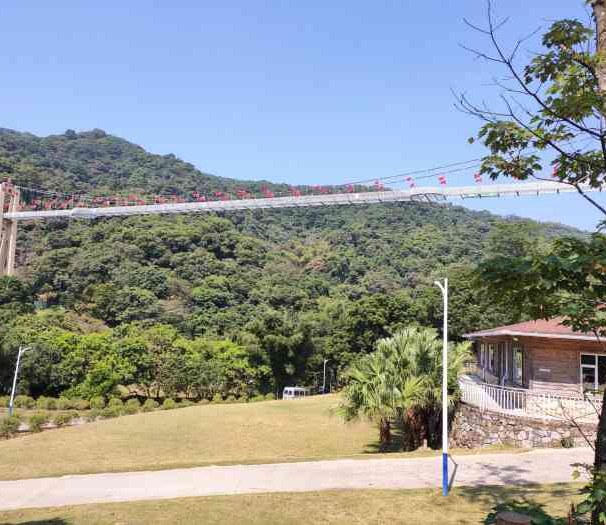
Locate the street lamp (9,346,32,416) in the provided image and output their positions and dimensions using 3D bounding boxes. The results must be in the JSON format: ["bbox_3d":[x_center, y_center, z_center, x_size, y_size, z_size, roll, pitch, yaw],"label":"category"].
[{"bbox_3d":[-24.415,10.419,44.002,1.250,6.000,0.250,2,-9,3],"label":"street lamp"}]

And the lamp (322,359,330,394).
[{"bbox_3d":[4.051,19.294,84.671,1.200,6.000,0.250,-3,-10,31],"label":"lamp"}]

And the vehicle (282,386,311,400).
[{"bbox_3d":[-0.926,18.773,72.000,4.000,1.920,1.650,10,-12,-41],"label":"vehicle"}]

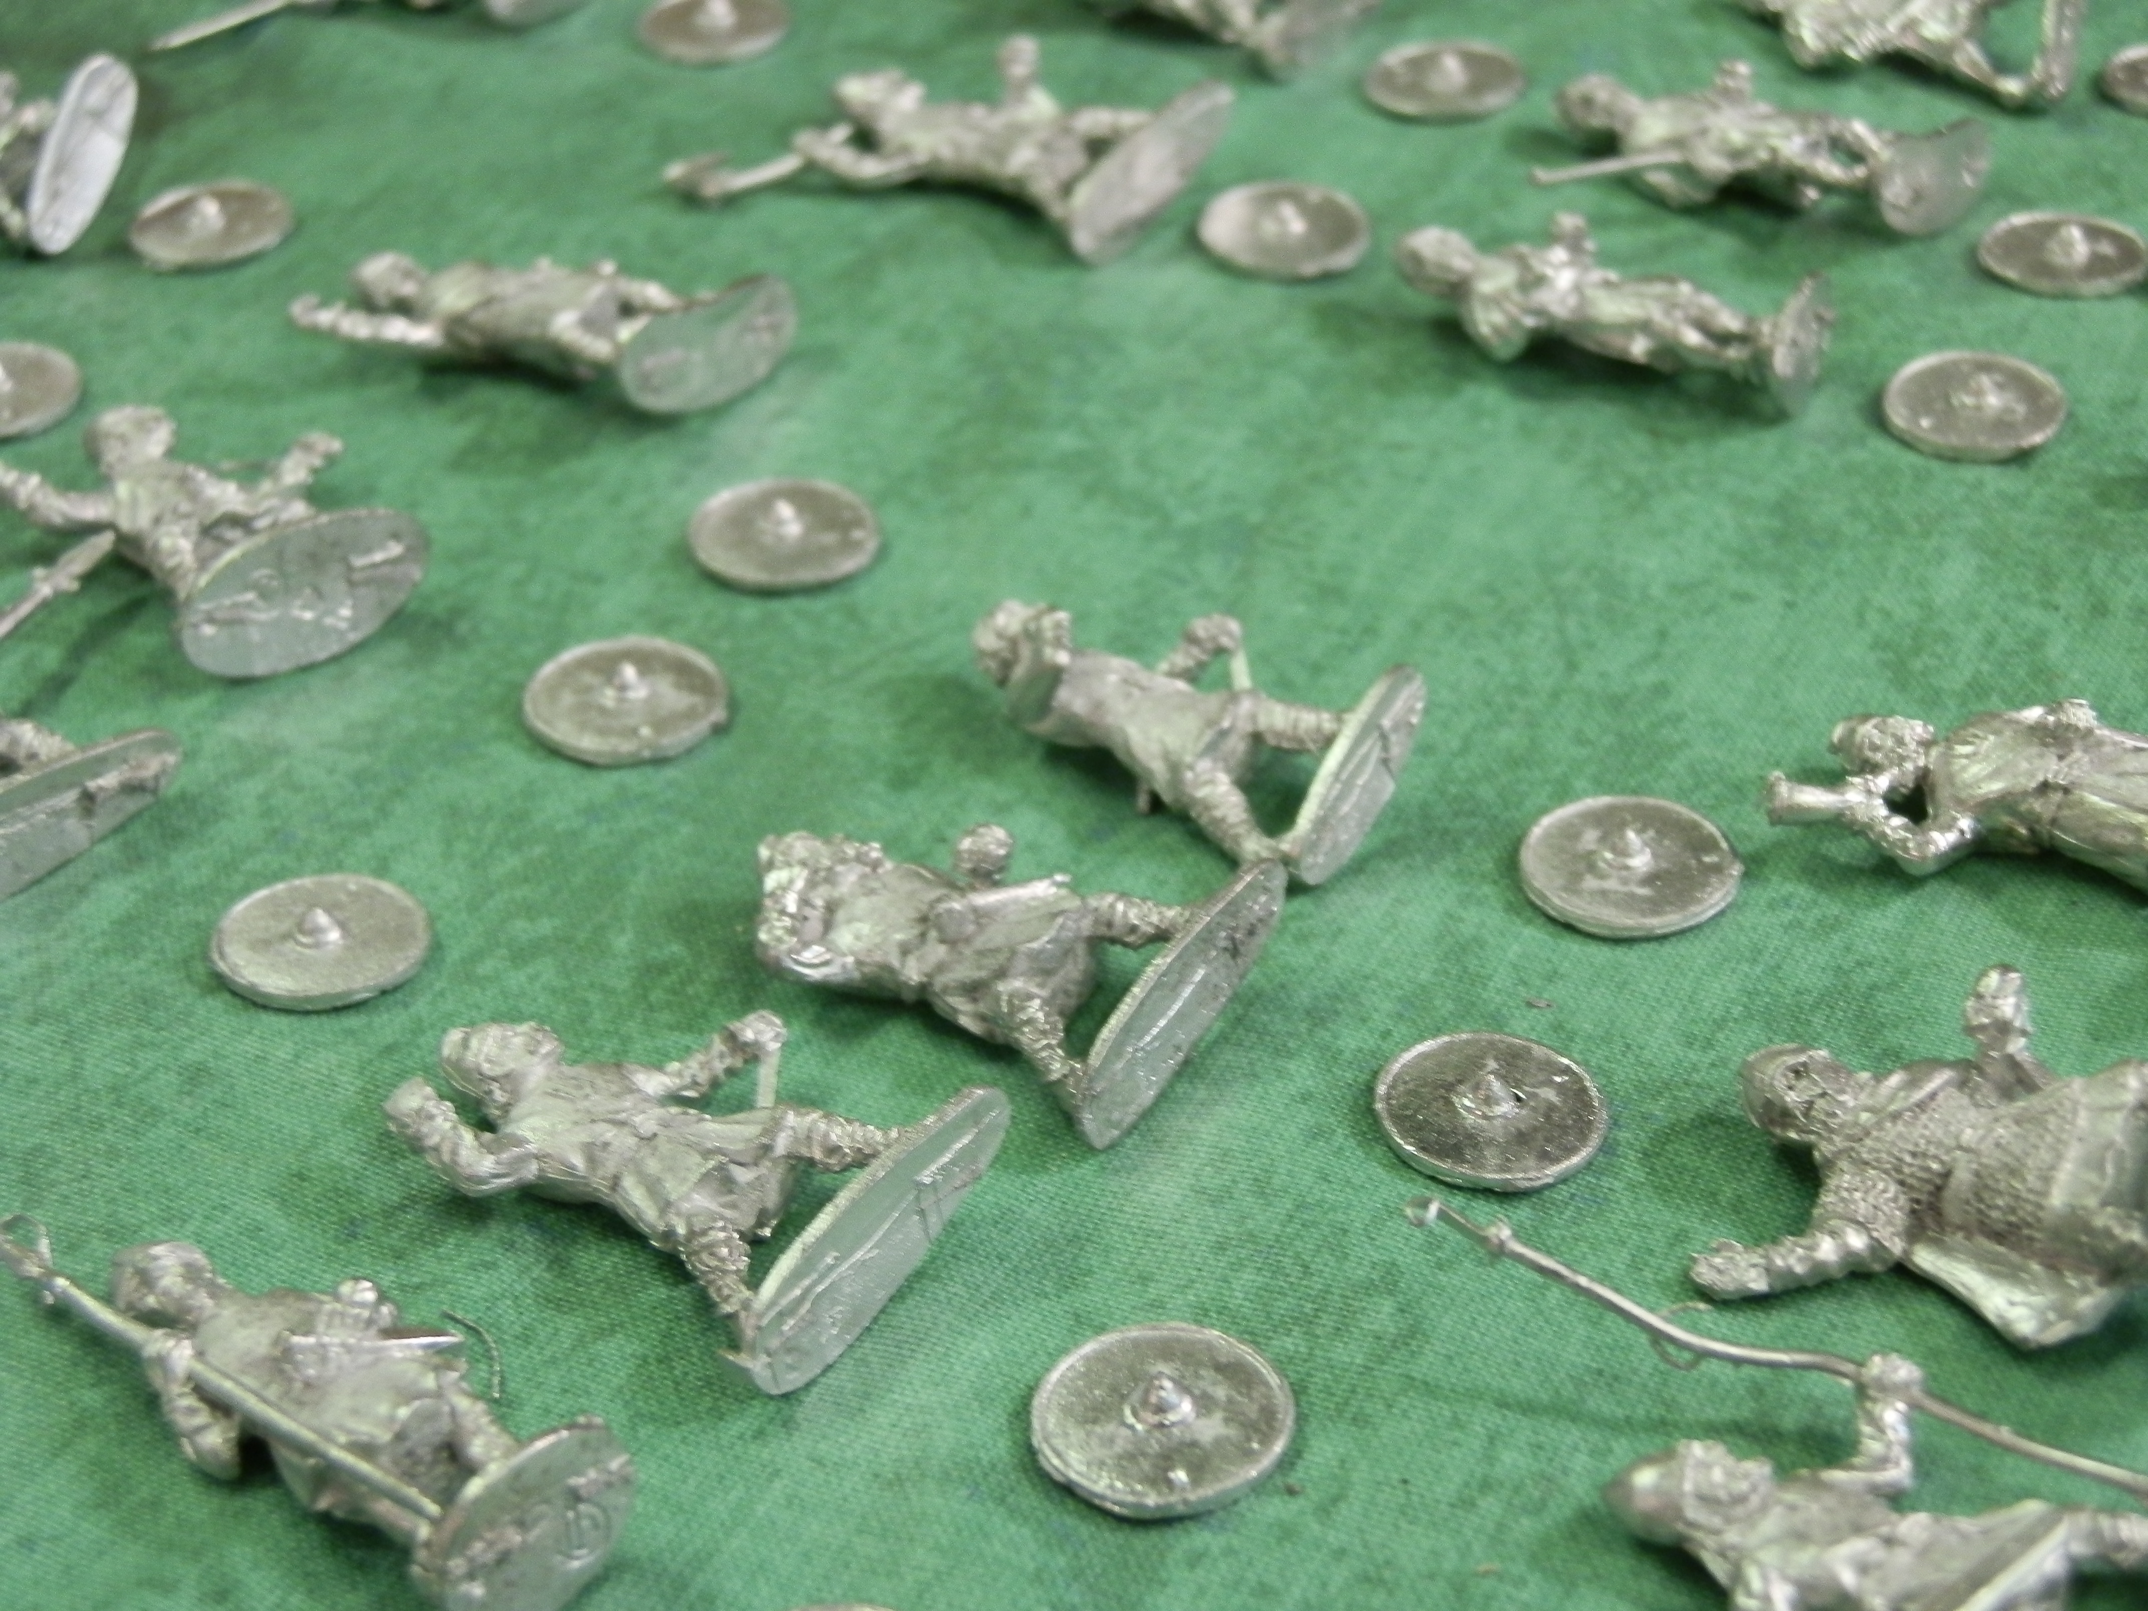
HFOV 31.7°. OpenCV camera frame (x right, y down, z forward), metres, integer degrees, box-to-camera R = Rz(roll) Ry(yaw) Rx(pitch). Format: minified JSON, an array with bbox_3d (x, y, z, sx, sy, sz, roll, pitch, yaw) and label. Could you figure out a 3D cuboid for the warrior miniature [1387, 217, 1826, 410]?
[{"bbox_3d":[0.039,-0.039,0.283,0.033,0.011,0.012,15,36,27],"label":"warrior miniature"}]

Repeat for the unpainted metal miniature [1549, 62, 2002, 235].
[{"bbox_3d":[0.054,-0.054,0.305,0.033,0.011,0.022,20,33,31],"label":"unpainted metal miniature"}]

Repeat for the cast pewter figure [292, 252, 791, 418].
[{"bbox_3d":[-0.042,-0.039,0.286,0.035,0.010,0.021,14,30,25],"label":"cast pewter figure"}]

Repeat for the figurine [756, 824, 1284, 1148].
[{"bbox_3d":[-0.006,0.007,0.221,0.029,0.011,0.024,17,39,23],"label":"figurine"}]

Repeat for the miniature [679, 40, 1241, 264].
[{"bbox_3d":[-0.010,-0.056,0.308,0.037,0.011,0.028,19,44,27],"label":"miniature"}]

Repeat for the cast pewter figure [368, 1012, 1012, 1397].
[{"bbox_3d":[-0.023,0.018,0.208,0.032,0.009,0.023,22,47,30],"label":"cast pewter figure"}]

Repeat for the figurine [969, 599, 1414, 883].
[{"bbox_3d":[0.006,-0.006,0.240,0.029,0.011,0.019,19,48,25],"label":"figurine"}]

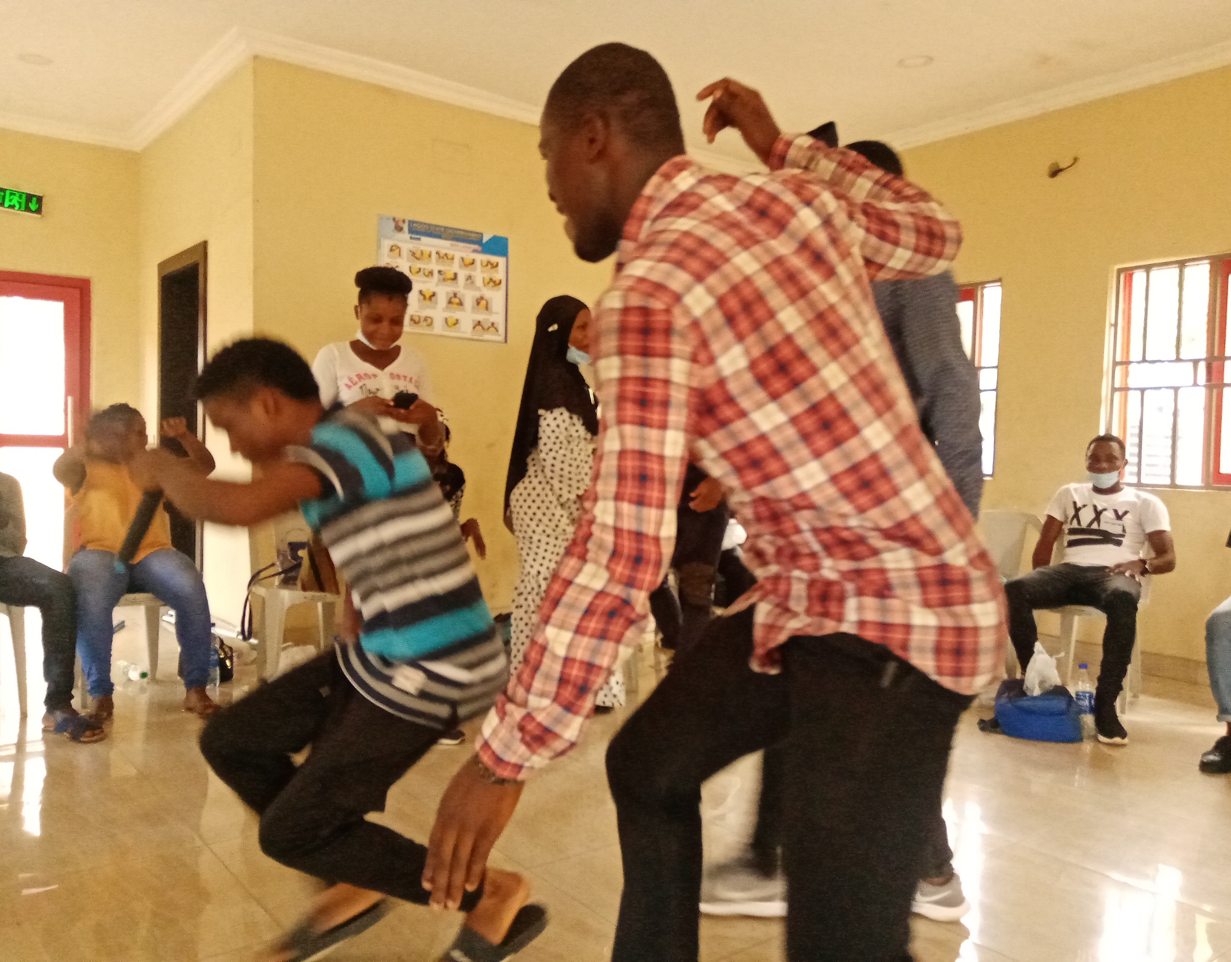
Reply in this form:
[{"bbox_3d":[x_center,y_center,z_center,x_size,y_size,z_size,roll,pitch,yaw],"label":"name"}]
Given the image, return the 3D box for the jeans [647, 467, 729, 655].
[{"bbox_3d":[0.318,0.394,4.100,0.370,0.950,0.280,2,2,6],"label":"jeans"}]

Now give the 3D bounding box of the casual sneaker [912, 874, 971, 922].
[{"bbox_3d":[0.690,0.950,2.300,0.280,0.110,0.105,3,3,32],"label":"casual sneaker"}]

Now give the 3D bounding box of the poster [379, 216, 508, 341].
[{"bbox_3d":[-0.948,-1.105,5.300,0.800,0.600,0.012,0,3,-37],"label":"poster"}]

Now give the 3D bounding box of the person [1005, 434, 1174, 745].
[{"bbox_3d":[1.955,0.375,3.980,0.660,1.180,0.820,3,3,31],"label":"person"}]

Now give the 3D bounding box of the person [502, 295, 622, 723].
[{"bbox_3d":[-0.183,0.096,3.870,0.480,1.650,0.460,2,2,16],"label":"person"}]

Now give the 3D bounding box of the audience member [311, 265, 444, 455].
[{"bbox_3d":[-0.799,0.097,3.250,0.480,1.670,0.340,1,2,-16],"label":"audience member"}]

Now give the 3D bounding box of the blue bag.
[{"bbox_3d":[1.645,0.867,3.770,0.330,0.200,0.220,2,2,21],"label":"blue bag"}]

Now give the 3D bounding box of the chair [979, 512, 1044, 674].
[{"bbox_3d":[1.720,0.540,4.480,0.480,0.800,0.520,3,3,36],"label":"chair"}]

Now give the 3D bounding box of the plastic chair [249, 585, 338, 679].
[{"bbox_3d":[-1.300,0.483,4.200,0.460,0.800,0.500,1,2,0],"label":"plastic chair"}]

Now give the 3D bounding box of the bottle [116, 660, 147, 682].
[{"bbox_3d":[-2.107,0.833,4.215,0.220,0.064,0.064,3,3,40],"label":"bottle"}]

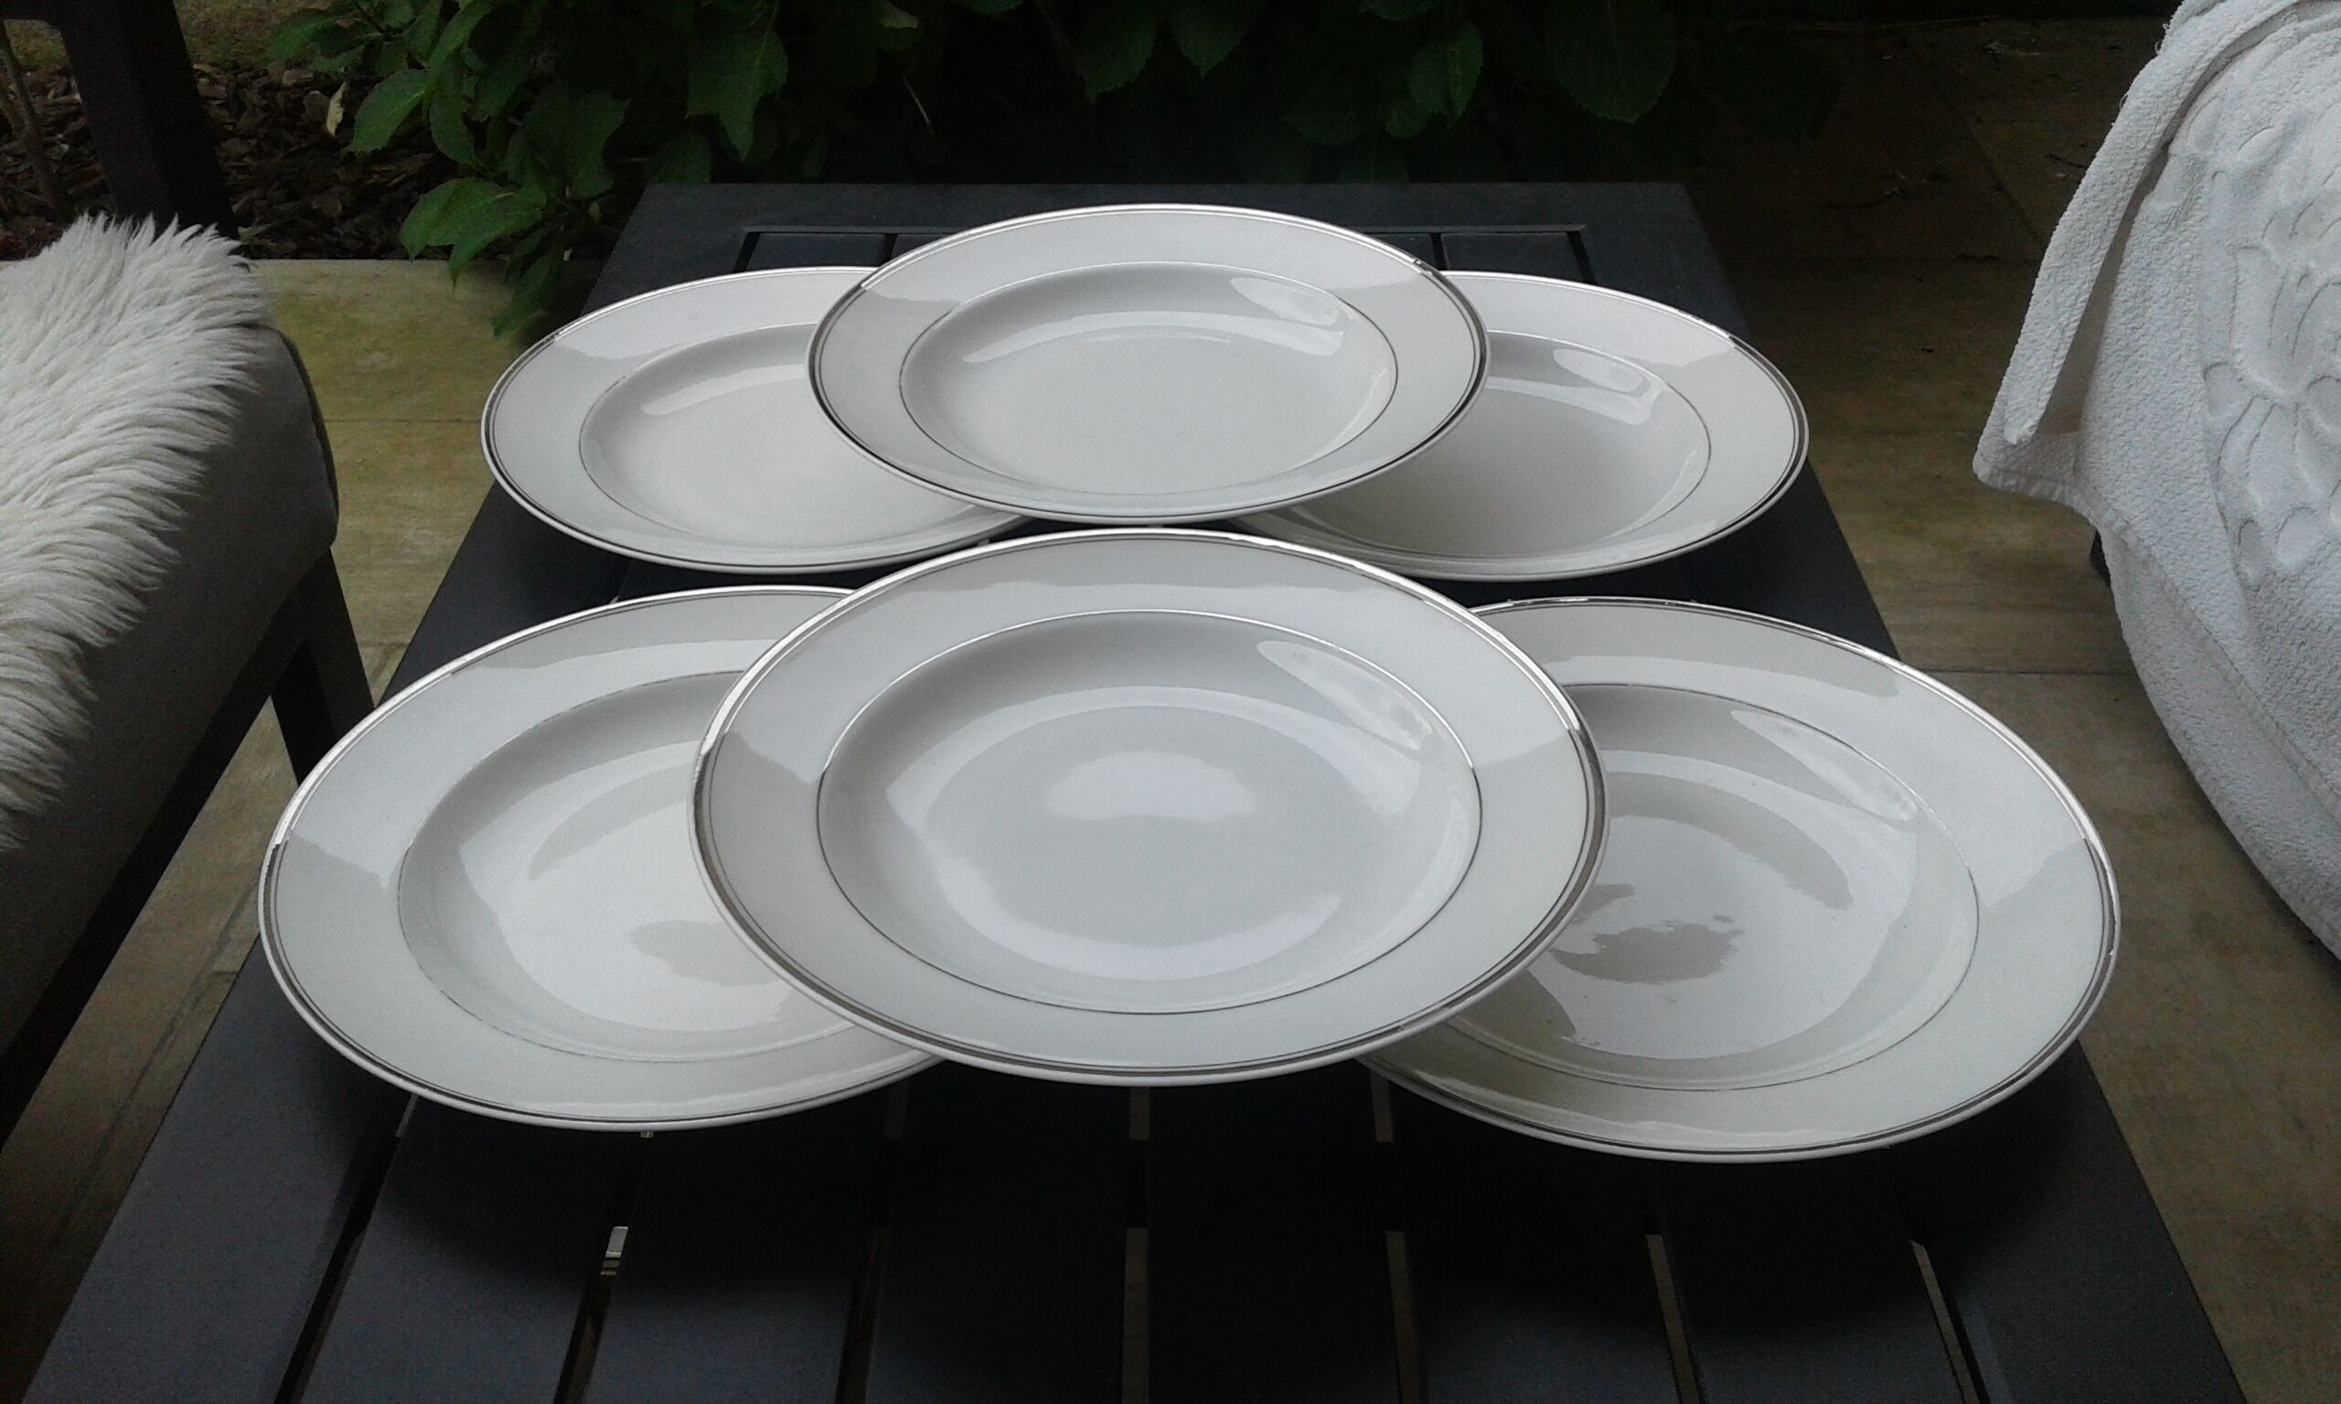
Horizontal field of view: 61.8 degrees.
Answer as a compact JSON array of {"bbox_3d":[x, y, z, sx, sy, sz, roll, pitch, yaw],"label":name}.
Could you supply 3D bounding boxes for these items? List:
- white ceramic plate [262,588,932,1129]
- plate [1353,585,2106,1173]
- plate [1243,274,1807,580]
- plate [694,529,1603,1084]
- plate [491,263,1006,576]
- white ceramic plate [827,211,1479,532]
[{"bbox_3d":[-0.132,0.044,0.575,0.245,0.034,0.245,0,37,0],"label":"white ceramic plate"},{"bbox_3d":[0.136,0.049,0.564,0.245,0.034,0.245,0,37,0],"label":"plate"},{"bbox_3d":[0.116,-0.100,0.755,0.245,0.034,0.245,0,37,0],"label":"plate"},{"bbox_3d":[-0.005,0.027,0.544,0.245,0.034,0.245,0,37,0],"label":"plate"},{"bbox_3d":[-0.143,-0.106,0.776,0.245,0.034,0.245,0,37,0],"label":"plate"},{"bbox_3d":[-0.008,-0.121,0.734,0.245,0.034,0.245,0,37,0],"label":"white ceramic plate"}]

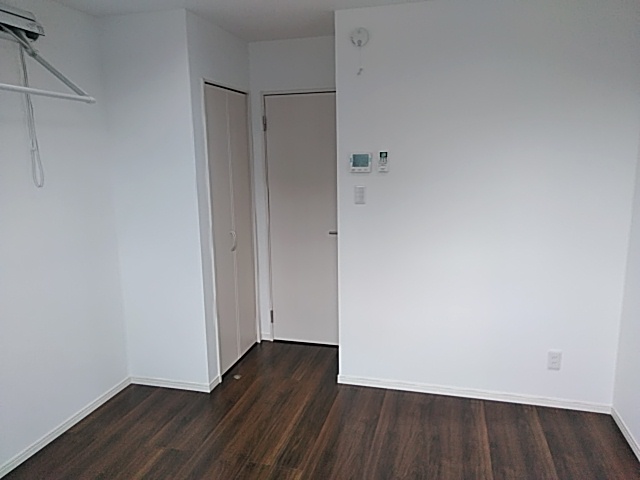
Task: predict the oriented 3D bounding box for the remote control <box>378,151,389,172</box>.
[{"bbox_3d":[0.392,-0.482,3.080,0.054,0.130,0.025,2,11,15],"label":"remote control"}]

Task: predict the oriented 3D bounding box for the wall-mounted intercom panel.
[{"bbox_3d":[0.254,-0.480,3.120,0.128,0.120,0.025,2,11,15],"label":"wall-mounted intercom panel"}]

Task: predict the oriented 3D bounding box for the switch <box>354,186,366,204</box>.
[{"bbox_3d":[0.254,-0.281,3.164,0.071,0.117,0.012,2,11,15],"label":"switch"}]

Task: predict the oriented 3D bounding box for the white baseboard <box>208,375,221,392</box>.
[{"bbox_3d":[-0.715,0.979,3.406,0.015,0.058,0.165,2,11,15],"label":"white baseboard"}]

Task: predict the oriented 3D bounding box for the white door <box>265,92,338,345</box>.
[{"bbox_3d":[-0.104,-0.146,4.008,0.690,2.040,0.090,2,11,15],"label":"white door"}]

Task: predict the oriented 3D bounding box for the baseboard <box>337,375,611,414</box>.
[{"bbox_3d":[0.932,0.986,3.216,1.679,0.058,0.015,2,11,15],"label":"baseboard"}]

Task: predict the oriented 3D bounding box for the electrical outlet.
[{"bbox_3d":[1.420,0.733,3.018,0.073,0.120,0.012,2,11,15],"label":"electrical outlet"}]

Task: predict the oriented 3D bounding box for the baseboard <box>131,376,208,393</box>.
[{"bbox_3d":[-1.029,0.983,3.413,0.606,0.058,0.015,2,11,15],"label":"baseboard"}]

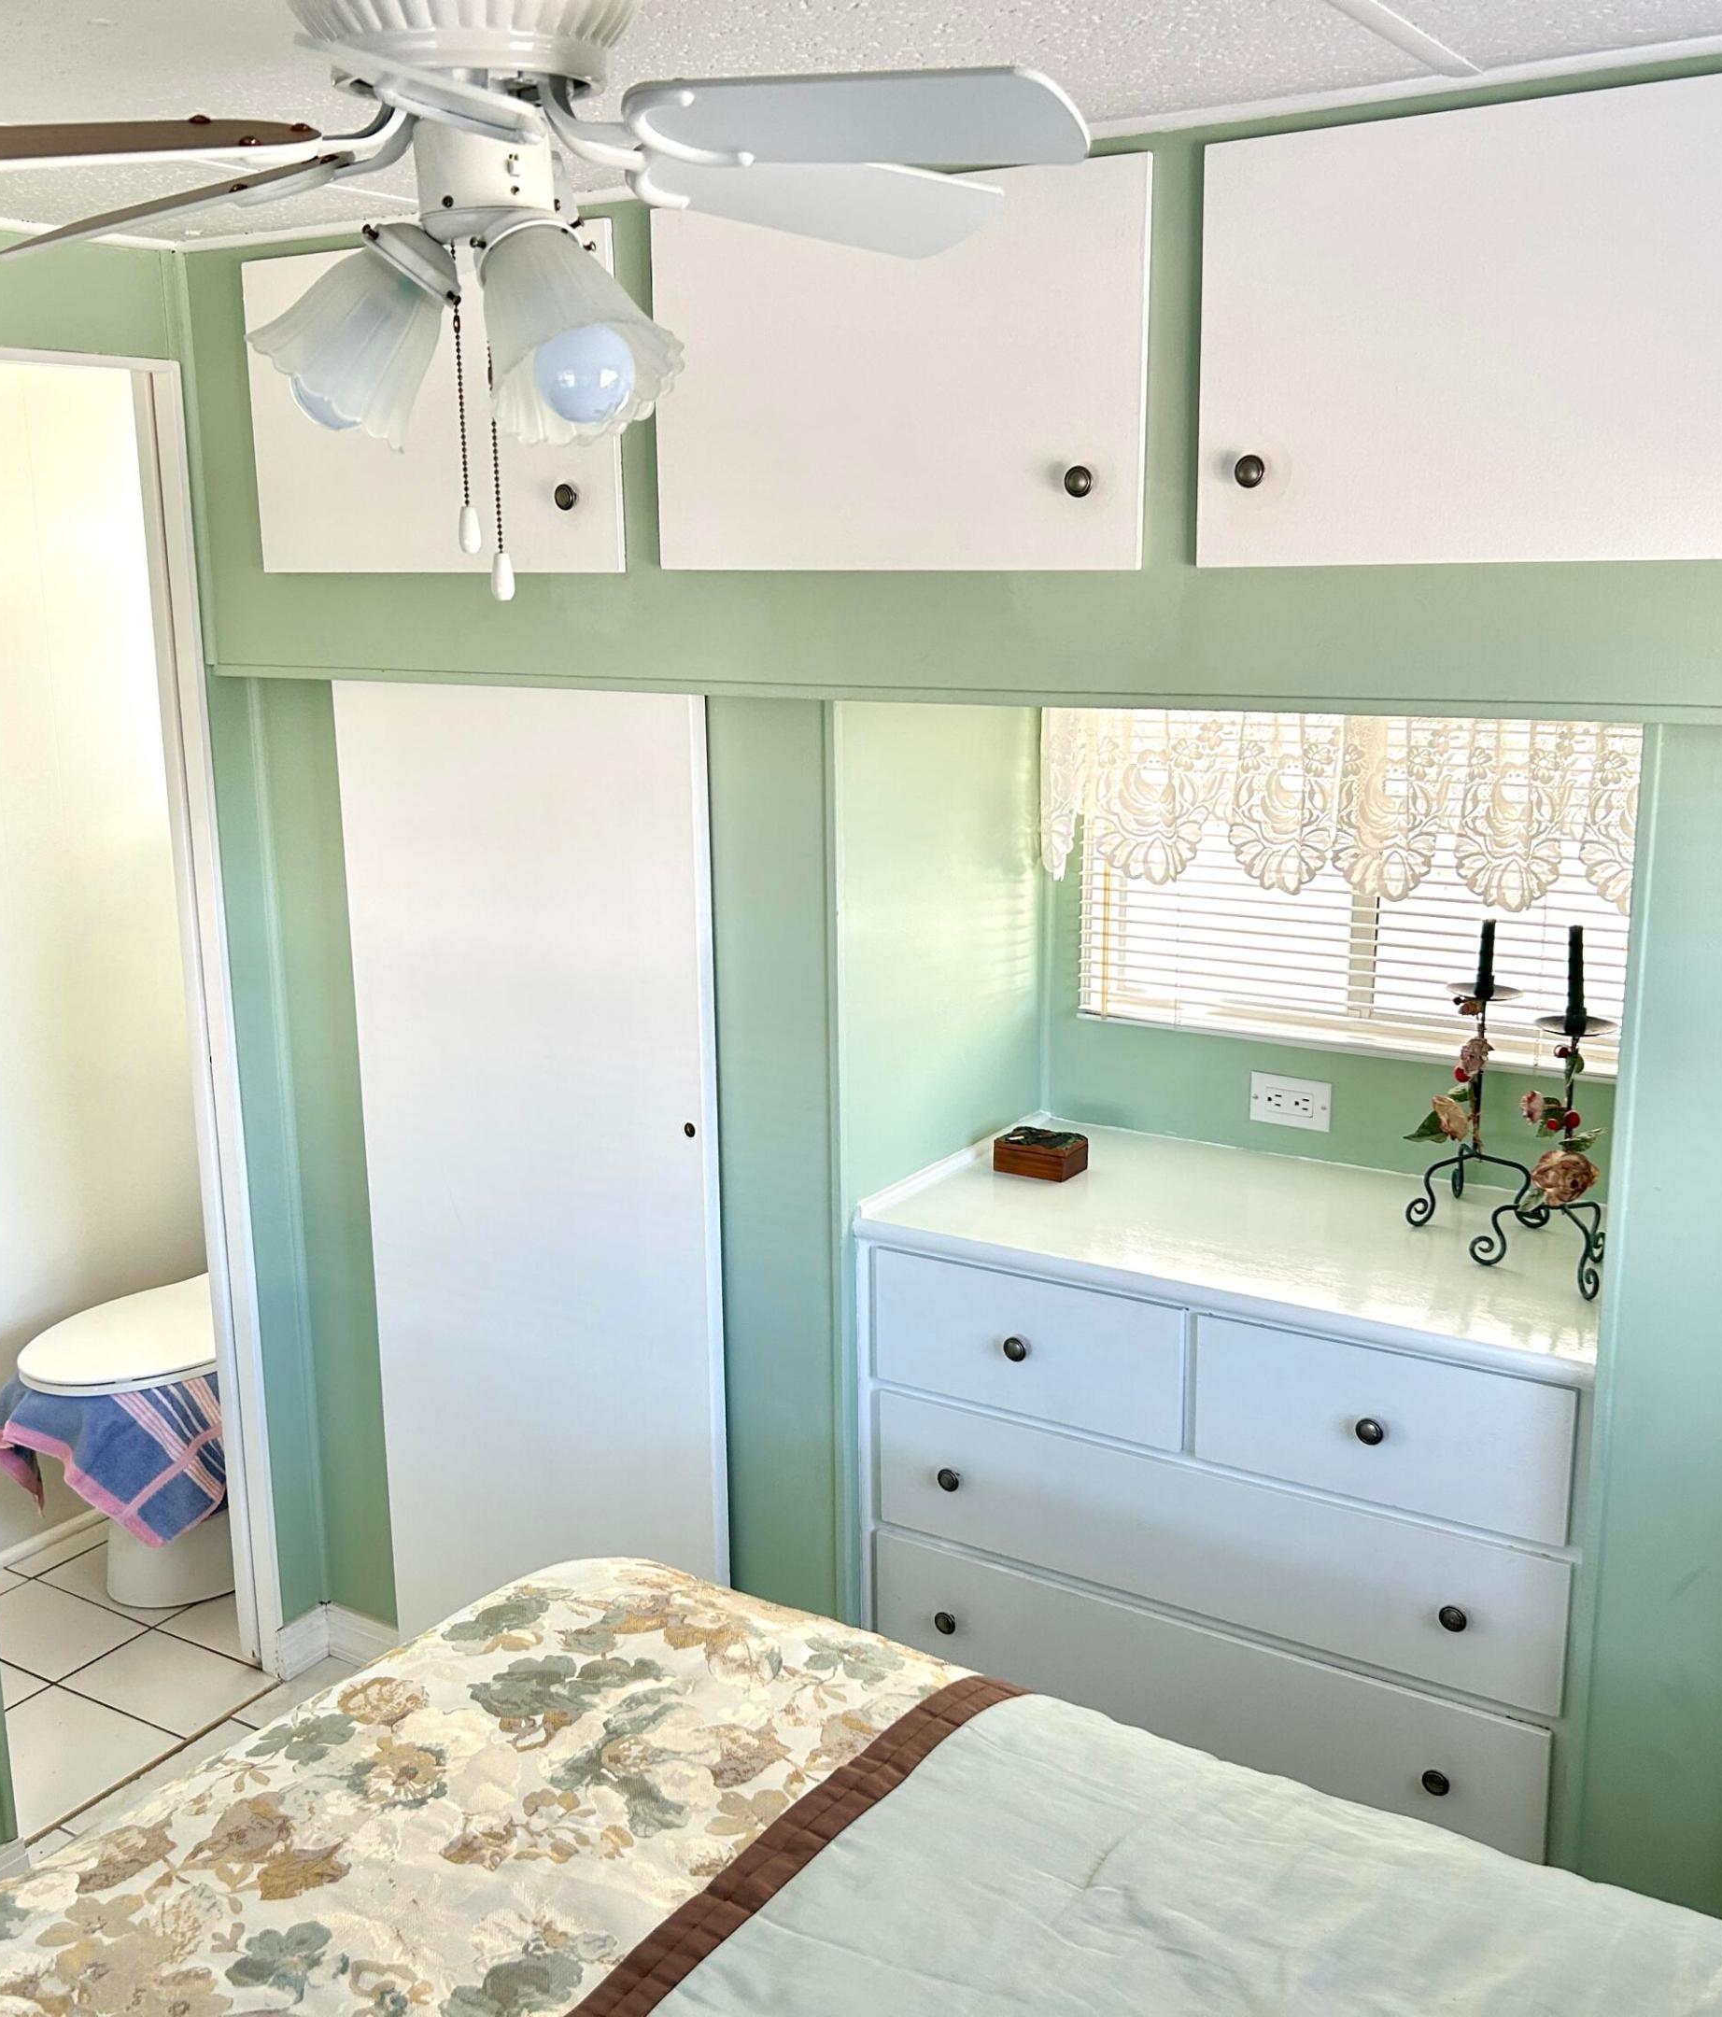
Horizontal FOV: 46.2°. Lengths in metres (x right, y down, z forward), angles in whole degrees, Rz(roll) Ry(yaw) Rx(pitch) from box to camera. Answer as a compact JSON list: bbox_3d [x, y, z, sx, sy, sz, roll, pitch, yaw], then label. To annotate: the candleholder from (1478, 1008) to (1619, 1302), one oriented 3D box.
[{"bbox_3d":[0.789,0.160,2.283,0.150,0.298,0.150,7,15,33],"label":"candleholder"}]

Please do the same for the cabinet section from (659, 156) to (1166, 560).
[{"bbox_3d":[0.127,-0.712,2.333,0.616,0.399,0.380,7,15,32],"label":"cabinet section"}]

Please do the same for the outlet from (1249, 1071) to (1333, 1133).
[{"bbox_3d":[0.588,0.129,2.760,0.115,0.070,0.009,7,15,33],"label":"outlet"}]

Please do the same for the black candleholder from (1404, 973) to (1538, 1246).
[{"bbox_3d":[0.767,0.117,2.473,0.150,0.298,0.150,7,15,33],"label":"black candleholder"}]

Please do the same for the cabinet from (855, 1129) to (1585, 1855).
[{"bbox_3d":[0.518,0.715,2.610,0.915,0.925,0.545,7,15,33],"label":"cabinet"}]

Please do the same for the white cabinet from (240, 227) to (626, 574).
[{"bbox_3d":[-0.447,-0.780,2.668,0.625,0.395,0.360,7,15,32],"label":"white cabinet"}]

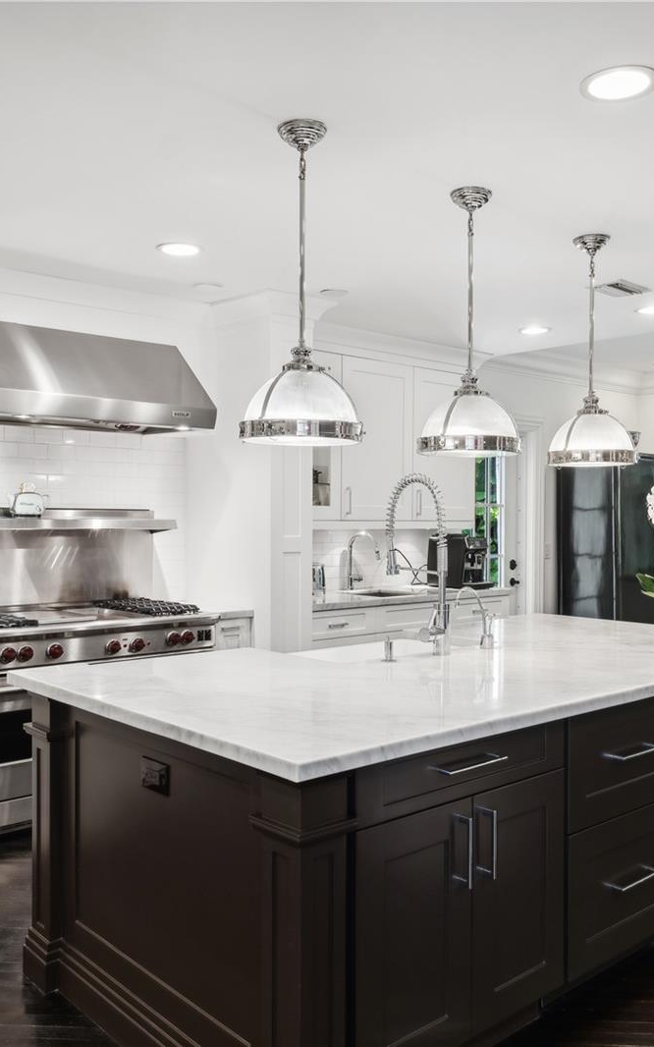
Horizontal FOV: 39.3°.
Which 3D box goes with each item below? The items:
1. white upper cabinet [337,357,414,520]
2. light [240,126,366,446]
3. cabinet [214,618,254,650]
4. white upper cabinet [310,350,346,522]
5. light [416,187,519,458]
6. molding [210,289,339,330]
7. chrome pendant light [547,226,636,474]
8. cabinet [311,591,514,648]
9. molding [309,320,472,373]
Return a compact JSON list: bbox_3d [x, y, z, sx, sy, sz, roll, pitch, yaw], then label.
[{"bbox_3d":[0.179,-0.517,5.945,0.635,1.000,0.450,0,0,-42],"label":"white upper cabinet"},{"bbox_3d":[-0.075,-0.708,2.728,0.360,0.925,0.360,0,0,0],"label":"light"},{"bbox_3d":[-0.701,0.920,4.971,0.250,0.850,0.640,0,0,-41],"label":"cabinet"},{"bbox_3d":[-0.258,-0.520,5.577,0.640,1.040,0.350,0,0,-41],"label":"white upper cabinet"},{"bbox_3d":[0.498,-0.695,3.190,0.355,0.910,0.355,0,0,0],"label":"light"},{"bbox_3d":[-0.294,-1.094,4.902,0.475,0.130,0.540,0,0,-41],"label":"molding"},{"bbox_3d":[1.067,-0.695,3.688,0.355,0.910,0.355,0,0,-41],"label":"chrome pendant light"},{"bbox_3d":[0.311,0.935,6.002,1.920,0.900,0.650,0,0,-42],"label":"cabinet"},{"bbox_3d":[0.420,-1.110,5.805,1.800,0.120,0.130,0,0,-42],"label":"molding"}]

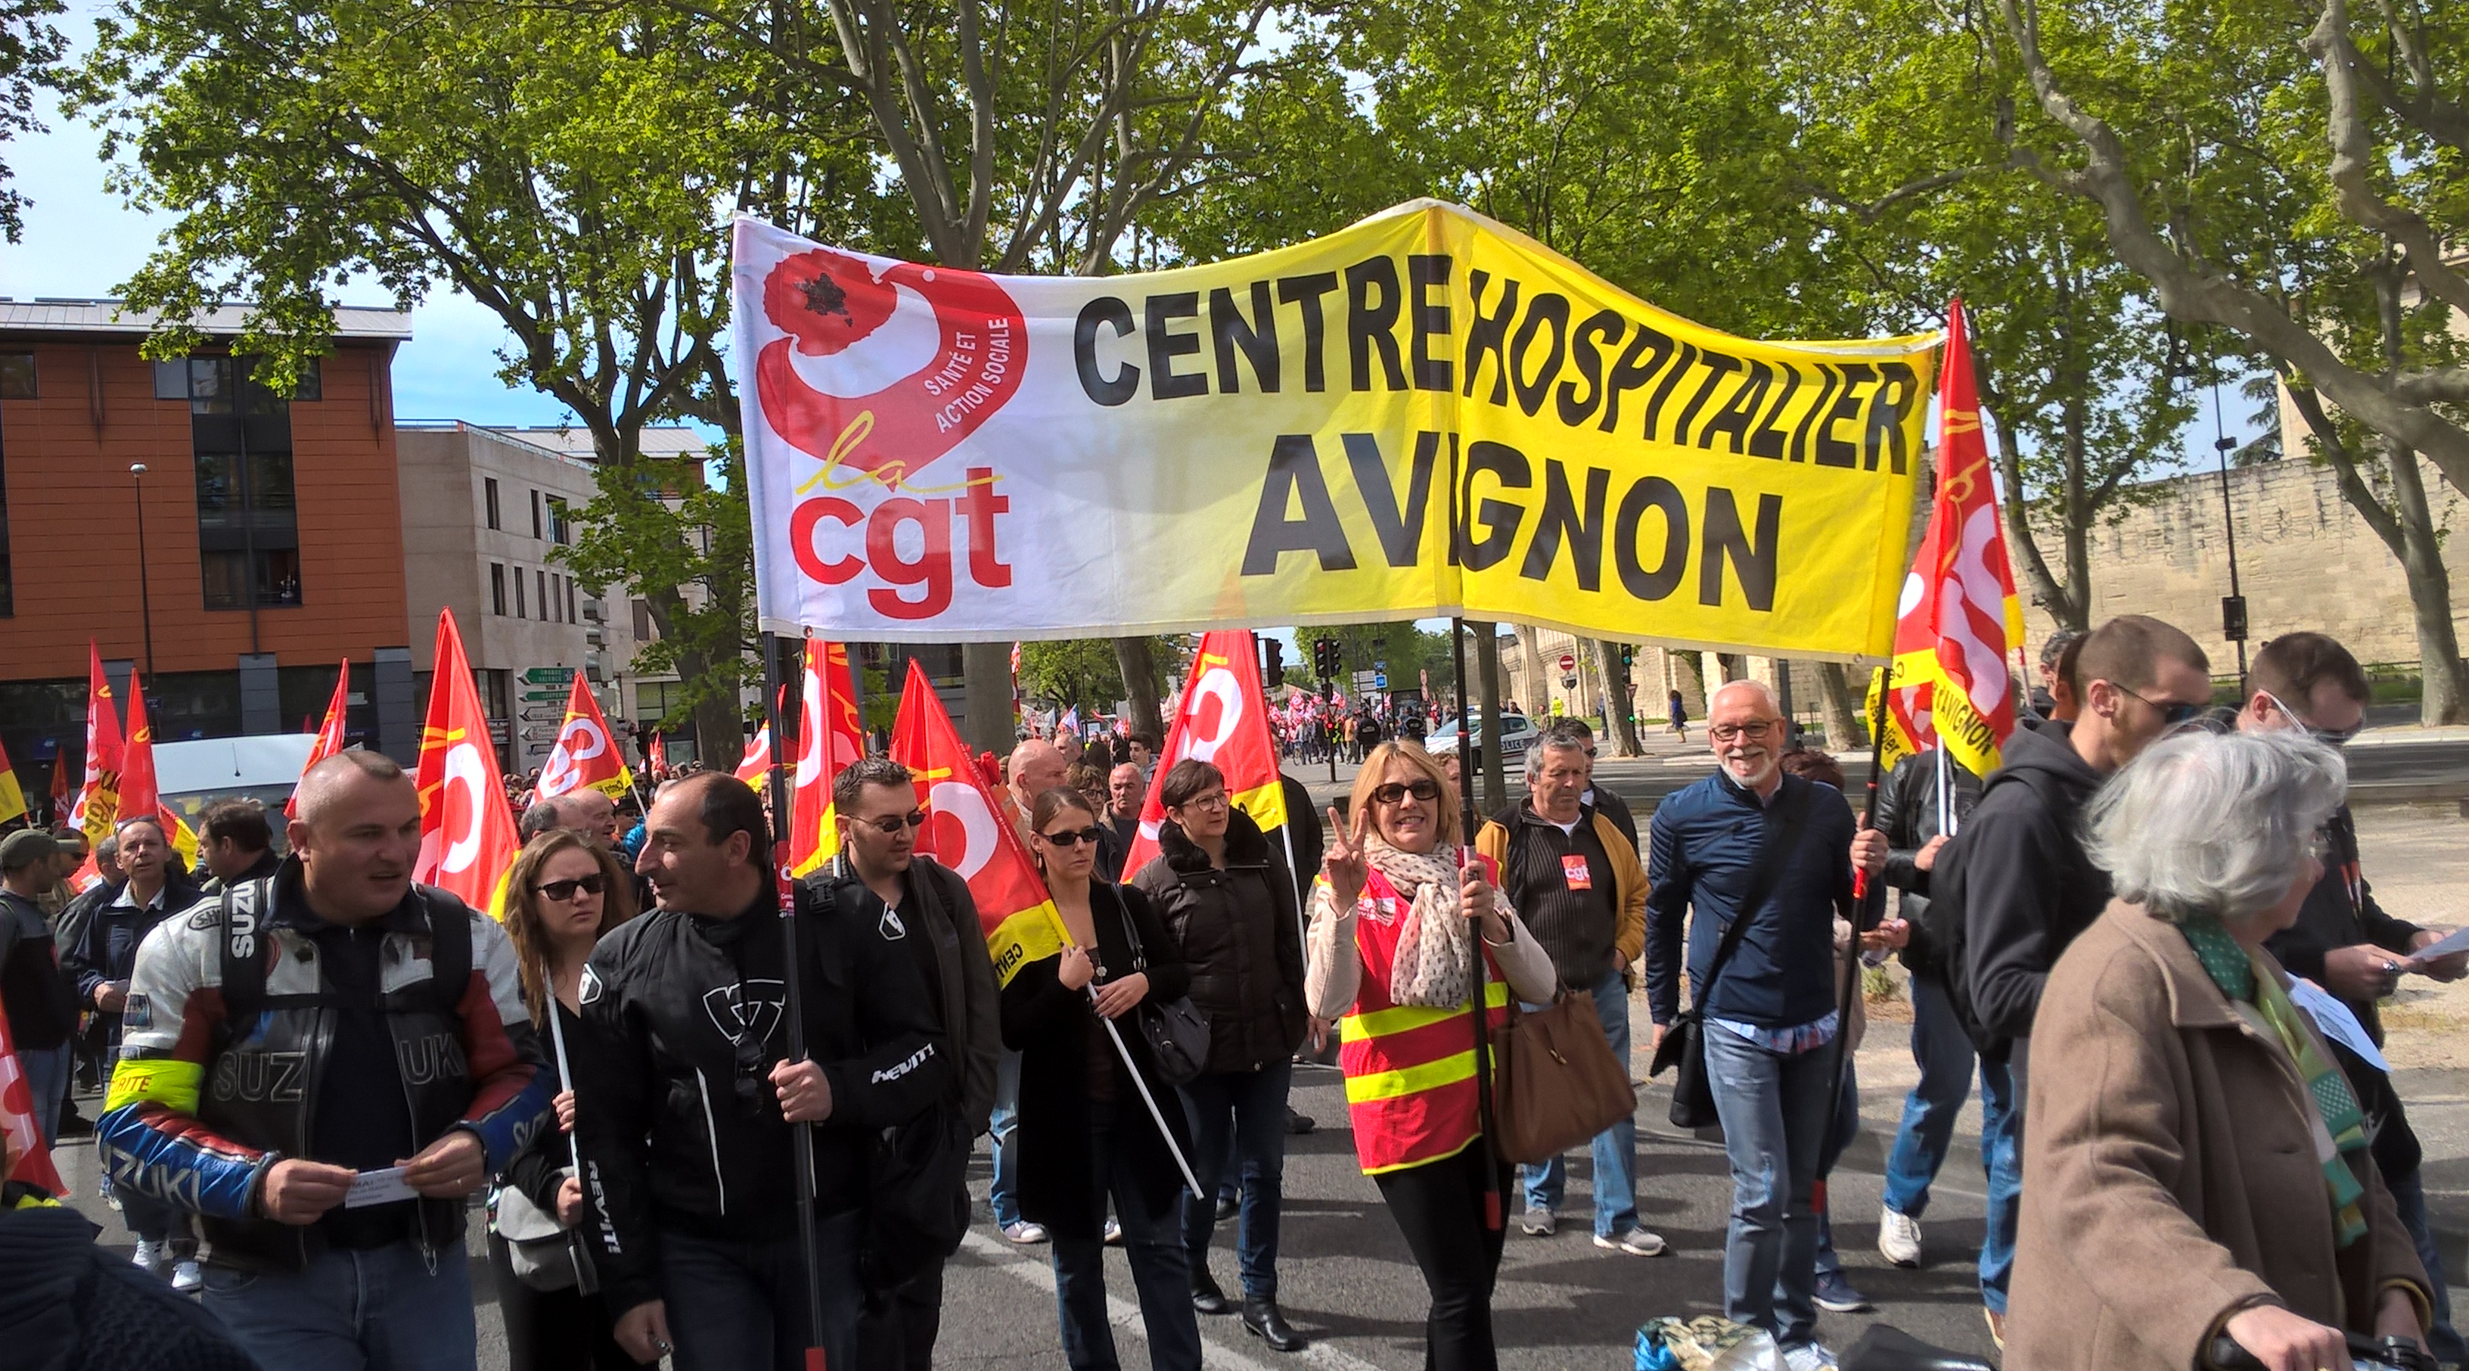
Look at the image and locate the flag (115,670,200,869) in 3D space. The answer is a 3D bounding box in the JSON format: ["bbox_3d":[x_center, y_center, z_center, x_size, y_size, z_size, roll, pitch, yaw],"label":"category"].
[{"bbox_3d":[-6.101,0.497,11.500,0.500,1.200,0.300,-4,-1,-6],"label":"flag"}]

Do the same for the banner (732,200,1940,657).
[{"bbox_3d":[0.431,-0.486,4.186,2.830,0.920,0.270,-4,-1,-28],"label":"banner"}]

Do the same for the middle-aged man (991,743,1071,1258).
[{"bbox_3d":[-0.655,1.047,7.000,0.520,1.740,0.380,-4,-2,-40],"label":"middle-aged man"}]

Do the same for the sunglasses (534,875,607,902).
[{"bbox_3d":[-1.436,0.441,4.400,0.145,0.045,0.130,-4,-1,-33],"label":"sunglasses"}]

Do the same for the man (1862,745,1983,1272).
[{"bbox_3d":[1.927,0.781,5.498,0.550,1.740,0.450,-5,-1,17],"label":"man"}]

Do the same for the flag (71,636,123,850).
[{"bbox_3d":[-7.000,0.398,12.500,0.450,1.320,0.300,-4,-1,-11],"label":"flag"}]

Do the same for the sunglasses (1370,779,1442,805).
[{"bbox_3d":[0.398,0.244,4.680,0.150,0.048,0.130,-5,-1,3],"label":"sunglasses"}]

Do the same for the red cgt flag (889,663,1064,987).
[{"bbox_3d":[-0.652,0.361,5.100,0.500,0.880,0.270,-5,-1,0],"label":"red cgt flag"}]

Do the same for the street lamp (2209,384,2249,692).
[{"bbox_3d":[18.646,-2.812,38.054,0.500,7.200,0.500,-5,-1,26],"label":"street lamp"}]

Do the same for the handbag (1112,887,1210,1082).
[{"bbox_3d":[-0.187,0.775,5.250,0.270,0.510,0.150,-4,-1,-30],"label":"handbag"}]

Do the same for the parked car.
[{"bbox_3d":[6.397,1.531,52.000,1.750,1.480,4.150,-5,-1,30],"label":"parked car"}]

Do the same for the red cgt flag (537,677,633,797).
[{"bbox_3d":[-5.434,0.476,17.000,0.850,1.150,0.250,-4,-1,-14],"label":"red cgt flag"}]

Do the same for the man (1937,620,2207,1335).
[{"bbox_3d":[1.266,0.780,2.893,0.500,1.770,0.520,-5,-1,18],"label":"man"}]

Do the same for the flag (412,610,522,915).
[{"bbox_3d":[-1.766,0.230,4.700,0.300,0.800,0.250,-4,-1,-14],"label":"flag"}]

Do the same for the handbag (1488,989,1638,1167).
[{"bbox_3d":[0.786,0.914,4.850,0.340,0.420,0.170,-4,-1,-24],"label":"handbag"}]

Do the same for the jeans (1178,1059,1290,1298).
[{"bbox_3d":[-0.003,1.346,5.800,0.350,0.760,0.280,-4,-1,-27],"label":"jeans"}]

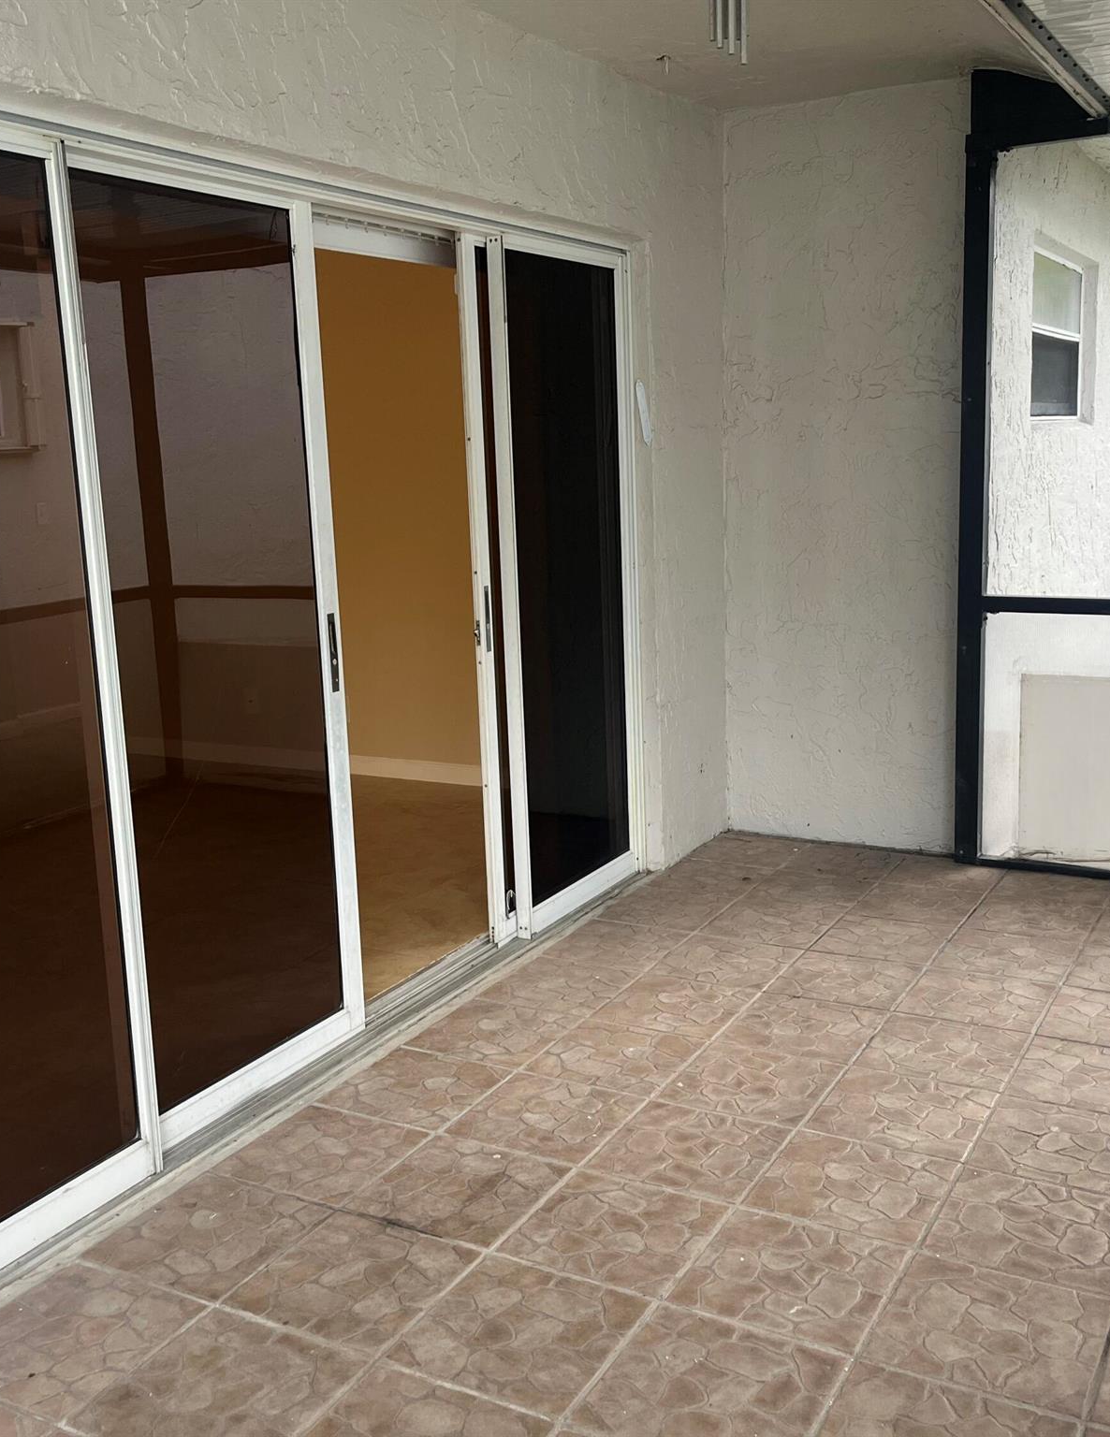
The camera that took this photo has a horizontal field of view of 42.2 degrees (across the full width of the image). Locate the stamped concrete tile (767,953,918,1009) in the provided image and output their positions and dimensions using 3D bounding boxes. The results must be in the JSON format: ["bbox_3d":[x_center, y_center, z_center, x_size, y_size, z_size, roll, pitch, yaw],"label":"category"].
[{"bbox_3d":[0.788,0.712,3.865,0.331,0.020,0.331,4,13,29],"label":"stamped concrete tile"}]

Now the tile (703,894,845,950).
[{"bbox_3d":[0.661,0.631,4.366,0.332,0.025,0.332,4,12,29],"label":"tile"}]

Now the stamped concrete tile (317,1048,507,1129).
[{"bbox_3d":[-0.316,0.859,3.319,0.317,0.020,0.328,4,13,29],"label":"stamped concrete tile"}]

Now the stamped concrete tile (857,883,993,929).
[{"bbox_3d":[1.140,0.593,4.476,0.332,0.025,0.332,4,12,29],"label":"stamped concrete tile"}]

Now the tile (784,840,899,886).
[{"bbox_3d":[0.993,0.501,4.916,0.314,0.020,0.366,4,13,29],"label":"tile"}]

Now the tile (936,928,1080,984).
[{"bbox_3d":[1.263,0.676,4.019,0.332,0.025,0.332,4,12,29],"label":"tile"}]

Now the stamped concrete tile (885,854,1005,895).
[{"bbox_3d":[1.299,0.528,4.782,0.332,0.025,0.332,4,12,29],"label":"stamped concrete tile"}]

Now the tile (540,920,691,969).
[{"bbox_3d":[0.177,0.673,4.231,0.332,0.025,0.332,4,12,29],"label":"tile"}]

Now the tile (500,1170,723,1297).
[{"bbox_3d":[0.111,0.968,2.702,0.332,0.025,0.332,4,12,29],"label":"tile"}]

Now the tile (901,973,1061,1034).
[{"bbox_3d":[1.088,0.733,3.697,0.331,0.020,0.331,4,13,29],"label":"tile"}]

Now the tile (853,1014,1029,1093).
[{"bbox_3d":[0.922,0.802,3.422,0.332,0.025,0.332,4,12,29],"label":"tile"}]

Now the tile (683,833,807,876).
[{"bbox_3d":[0.698,0.479,5.091,0.324,0.020,0.362,4,13,29],"label":"tile"}]

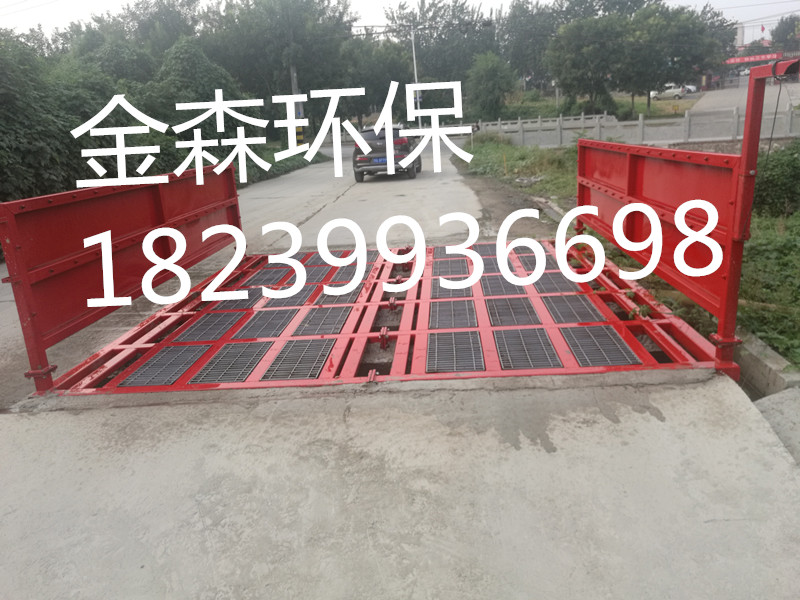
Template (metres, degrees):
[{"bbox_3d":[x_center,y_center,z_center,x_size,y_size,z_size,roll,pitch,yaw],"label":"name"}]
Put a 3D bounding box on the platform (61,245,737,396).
[{"bbox_3d":[-0.037,0.020,4.766,3.481,0.200,3.395,-3,16,5],"label":"platform"}]

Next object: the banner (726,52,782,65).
[{"bbox_3d":[47.153,-32.096,83.000,6.600,0.700,0.100,12,22,42],"label":"banner"}]

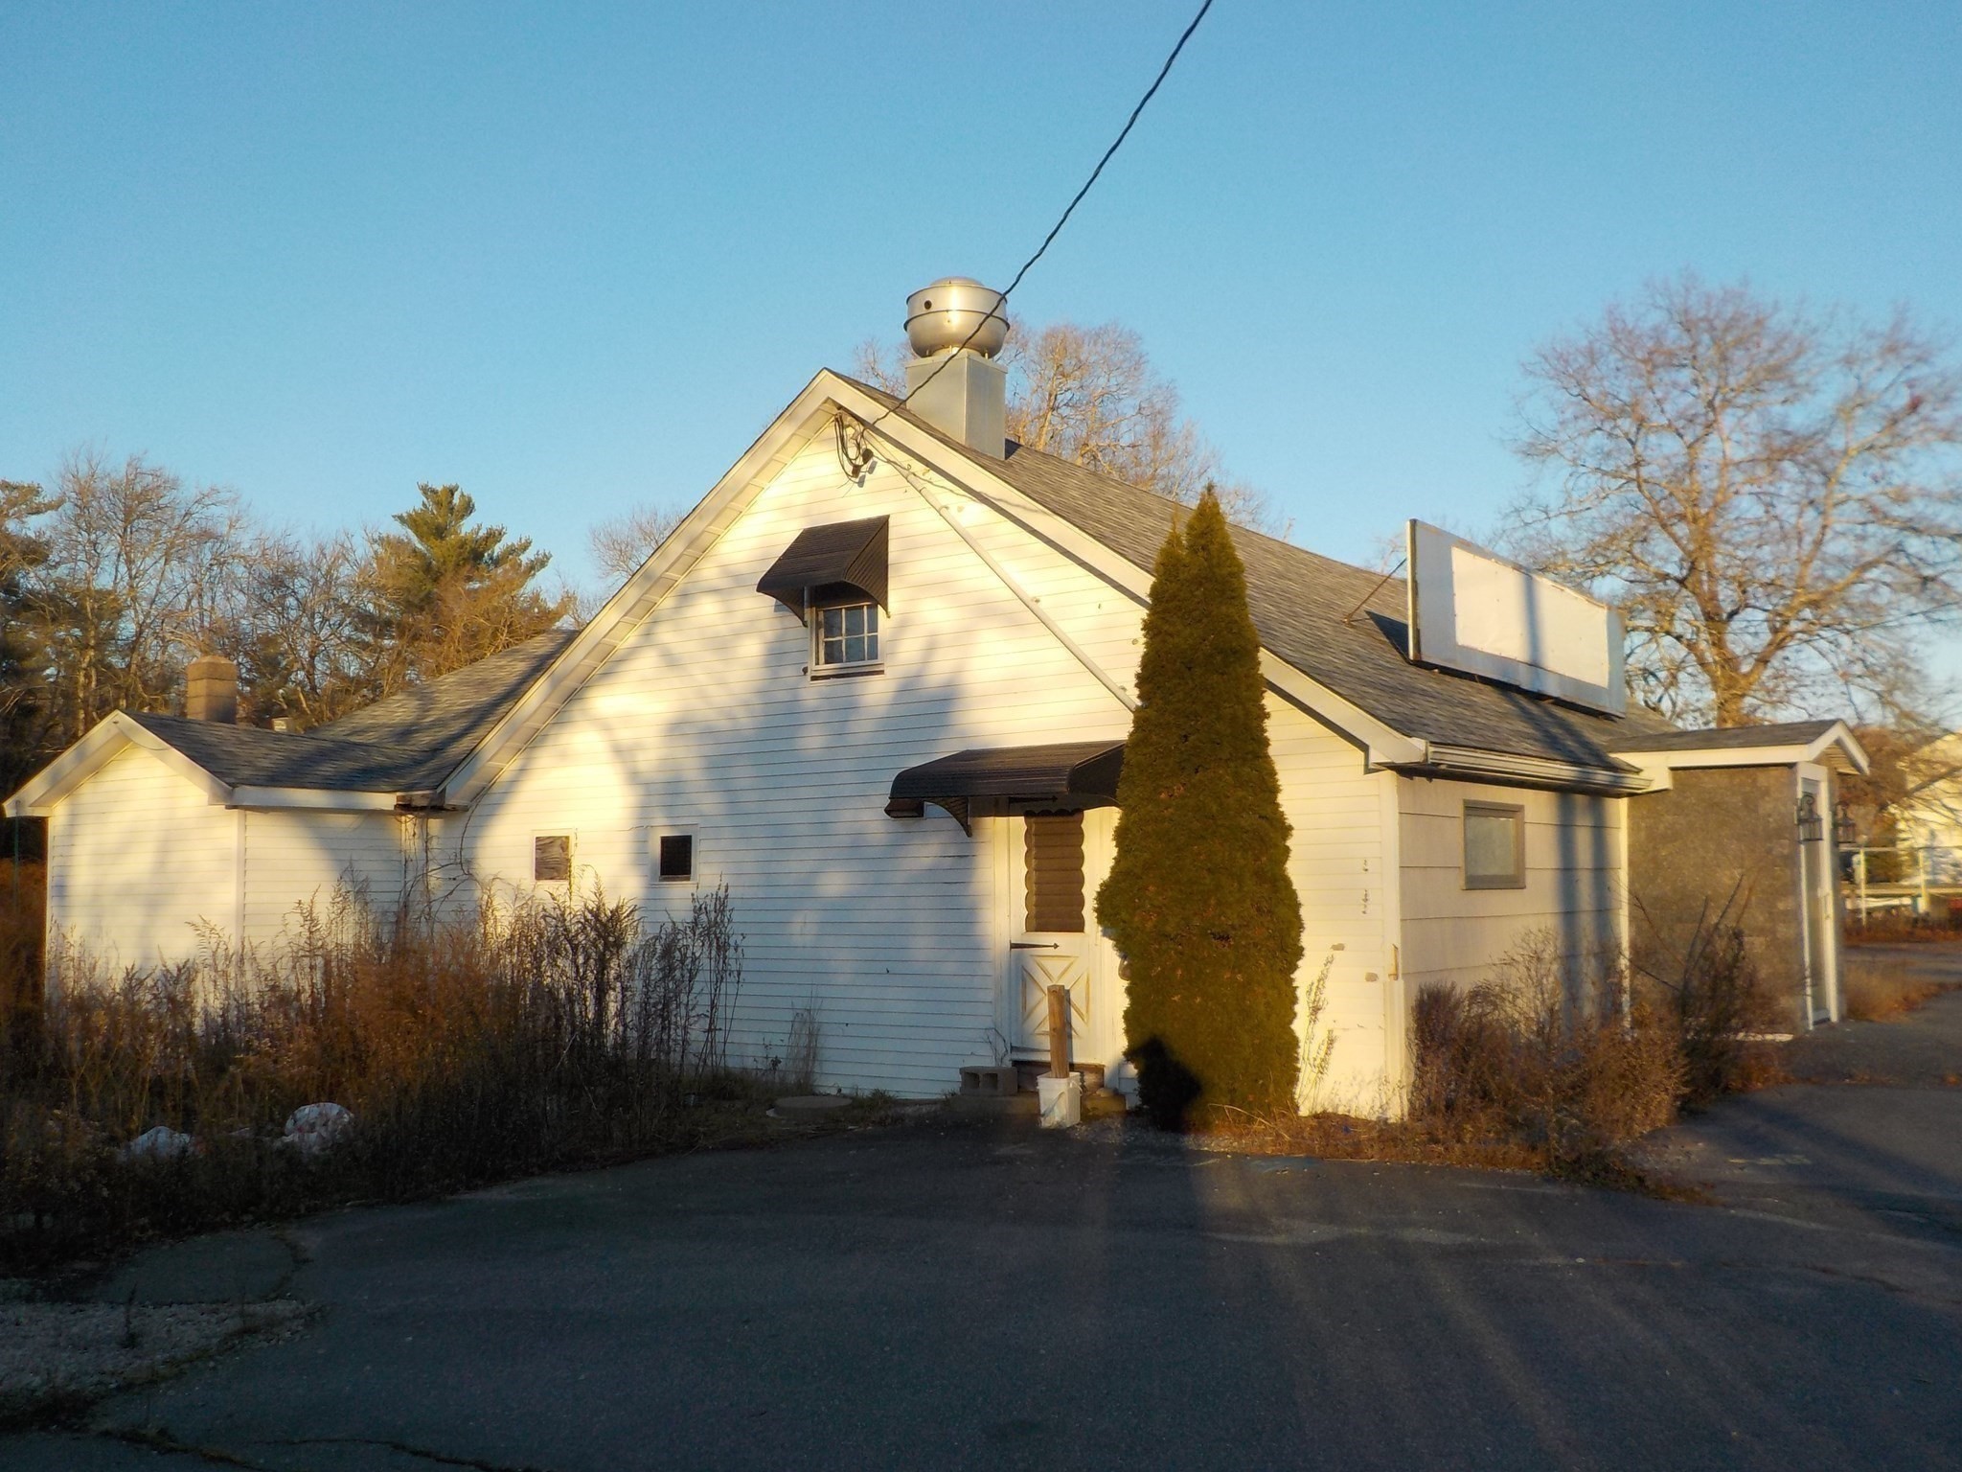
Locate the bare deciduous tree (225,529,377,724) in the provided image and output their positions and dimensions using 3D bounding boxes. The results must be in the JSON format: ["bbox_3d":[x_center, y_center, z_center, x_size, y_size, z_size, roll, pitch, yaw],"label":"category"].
[{"bbox_3d":[-14.303,0.278,35.593,3.463,9.257,3.463,-1,-5,0],"label":"bare deciduous tree"}]

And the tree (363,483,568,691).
[{"bbox_3d":[-12.172,-0.385,39.508,4.832,11.211,4.832,-1,-5,0],"label":"tree"}]

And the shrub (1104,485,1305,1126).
[{"bbox_3d":[1.413,0.451,11.034,1.304,4.106,1.264,-1,-5,0],"label":"shrub"}]

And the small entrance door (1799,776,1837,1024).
[{"bbox_3d":[7.230,1.427,14.733,0.100,2.153,0.988,-4,-6,36],"label":"small entrance door"}]

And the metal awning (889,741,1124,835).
[{"bbox_3d":[0.244,0.347,12.124,1.541,0.642,0.938,-4,-6,36],"label":"metal awning"}]

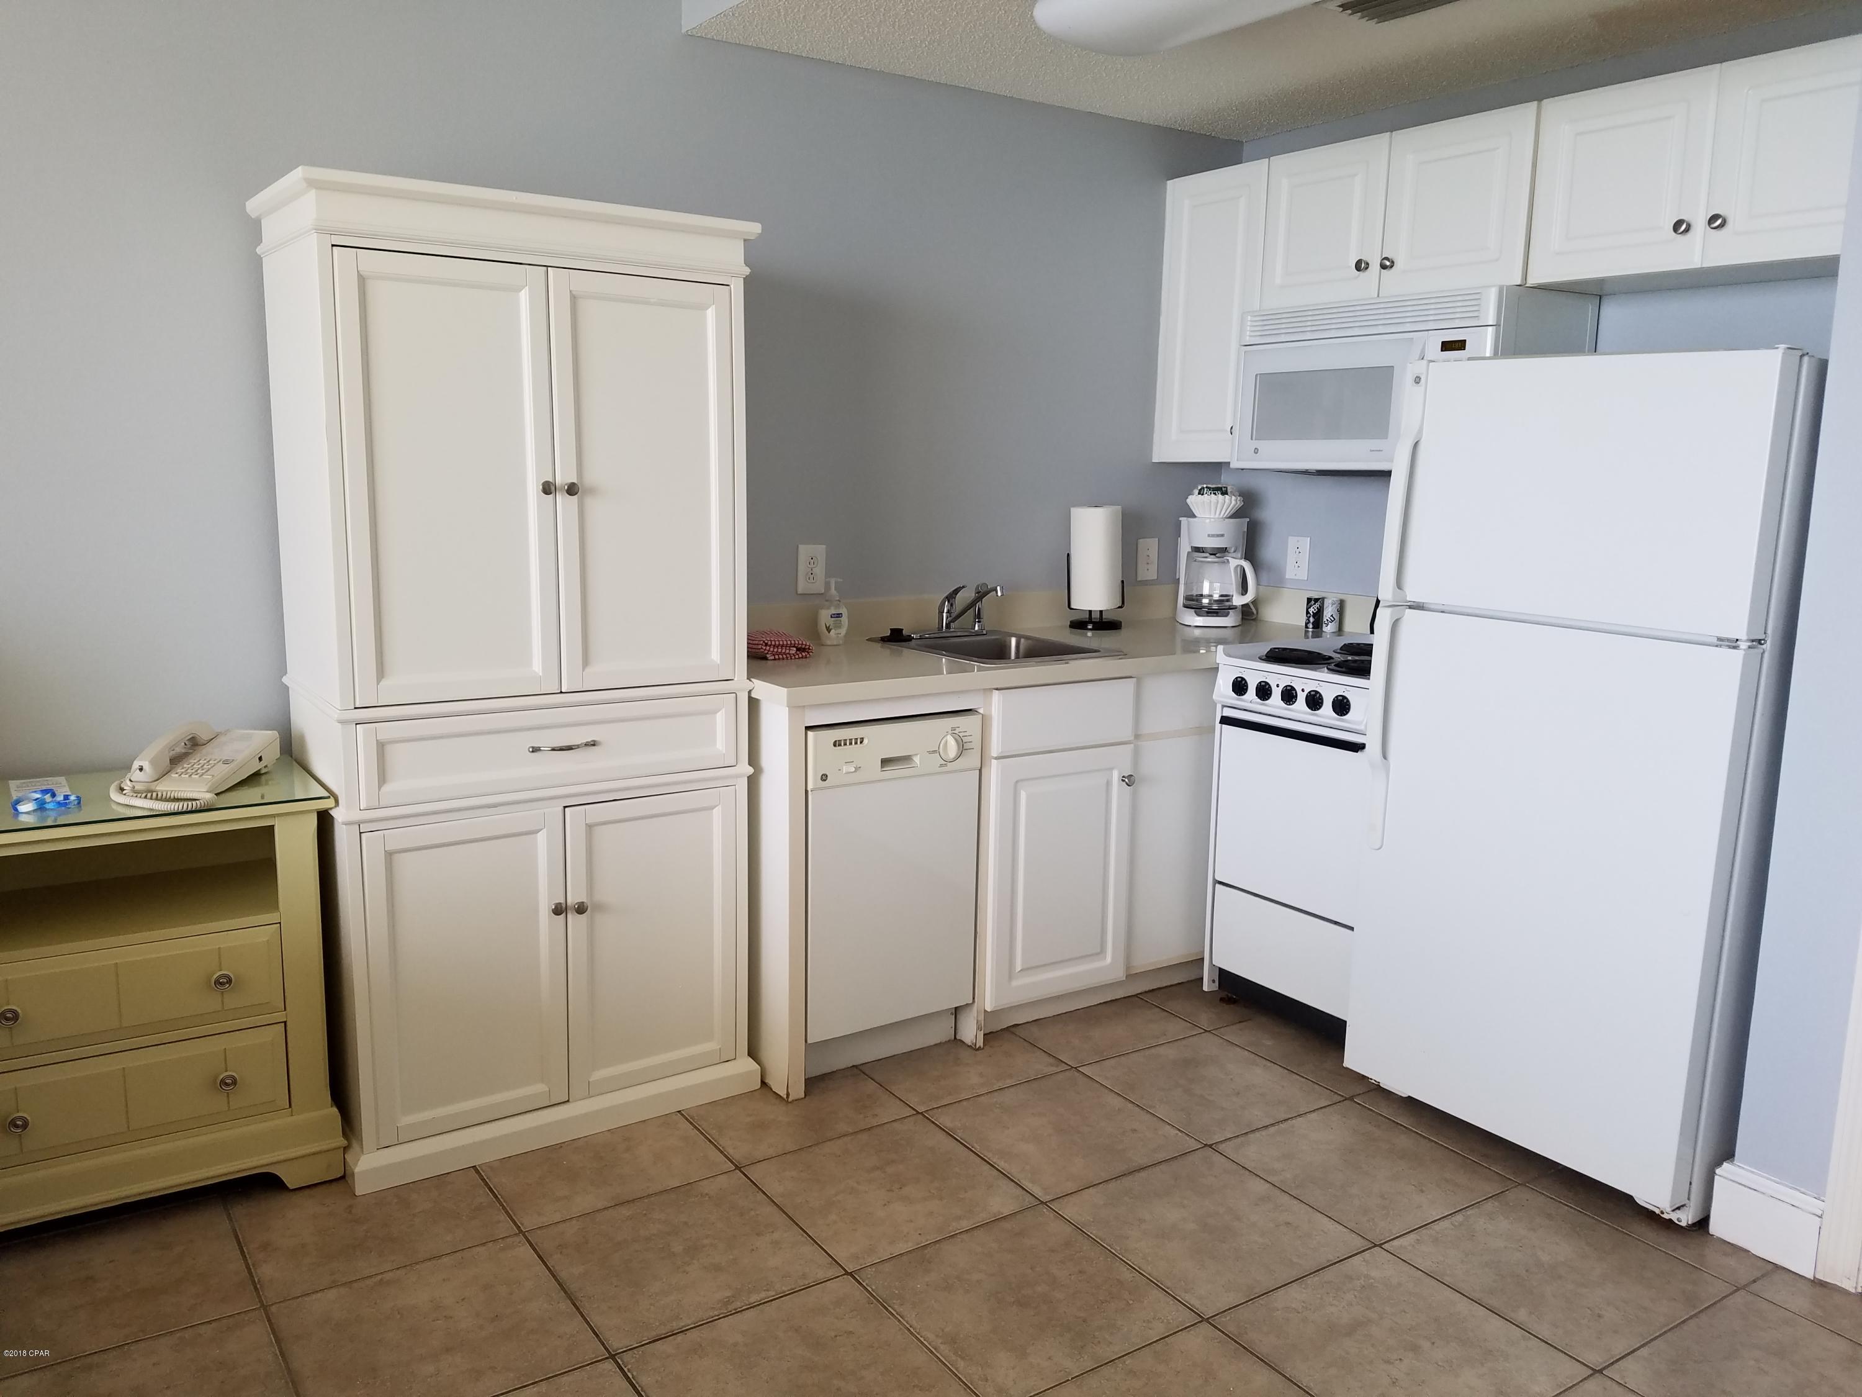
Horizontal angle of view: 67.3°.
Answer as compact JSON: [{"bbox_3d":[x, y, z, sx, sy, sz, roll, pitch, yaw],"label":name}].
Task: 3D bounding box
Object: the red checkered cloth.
[{"bbox_3d":[-0.393,-0.135,3.353,0.190,0.055,0.160,-1,10,-14],"label":"red checkered cloth"}]

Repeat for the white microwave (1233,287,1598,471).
[{"bbox_3d":[1.183,-0.769,3.499,0.402,0.406,0.761,-5,12,-33],"label":"white microwave"}]

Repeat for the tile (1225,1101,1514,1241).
[{"bbox_3d":[0.865,0.940,2.814,0.417,0.010,0.417,-5,12,-33],"label":"tile"}]

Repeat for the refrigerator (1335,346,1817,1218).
[{"bbox_3d":[1.441,0.122,2.889,0.736,1.574,0.732,-5,12,-33],"label":"refrigerator"}]

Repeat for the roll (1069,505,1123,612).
[{"bbox_3d":[0.479,-0.404,4.007,0.148,0.283,0.148,1,10,0],"label":"roll"}]

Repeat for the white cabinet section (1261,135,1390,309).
[{"bbox_3d":[1.111,-1.190,3.577,0.320,0.374,0.375,-5,12,-33],"label":"white cabinet section"}]

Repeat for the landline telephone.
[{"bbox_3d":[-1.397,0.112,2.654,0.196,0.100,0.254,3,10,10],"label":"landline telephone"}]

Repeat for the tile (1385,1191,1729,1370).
[{"bbox_3d":[1.093,0.997,2.443,0.418,0.010,0.418,-5,12,-33],"label":"tile"}]

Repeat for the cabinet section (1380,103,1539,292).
[{"bbox_3d":[1.323,-1.131,3.264,0.320,0.374,0.380,-5,12,-33],"label":"cabinet section"}]

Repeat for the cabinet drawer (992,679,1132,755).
[{"bbox_3d":[0.312,0.043,3.296,0.431,0.158,0.022,-5,12,-33],"label":"cabinet drawer"}]

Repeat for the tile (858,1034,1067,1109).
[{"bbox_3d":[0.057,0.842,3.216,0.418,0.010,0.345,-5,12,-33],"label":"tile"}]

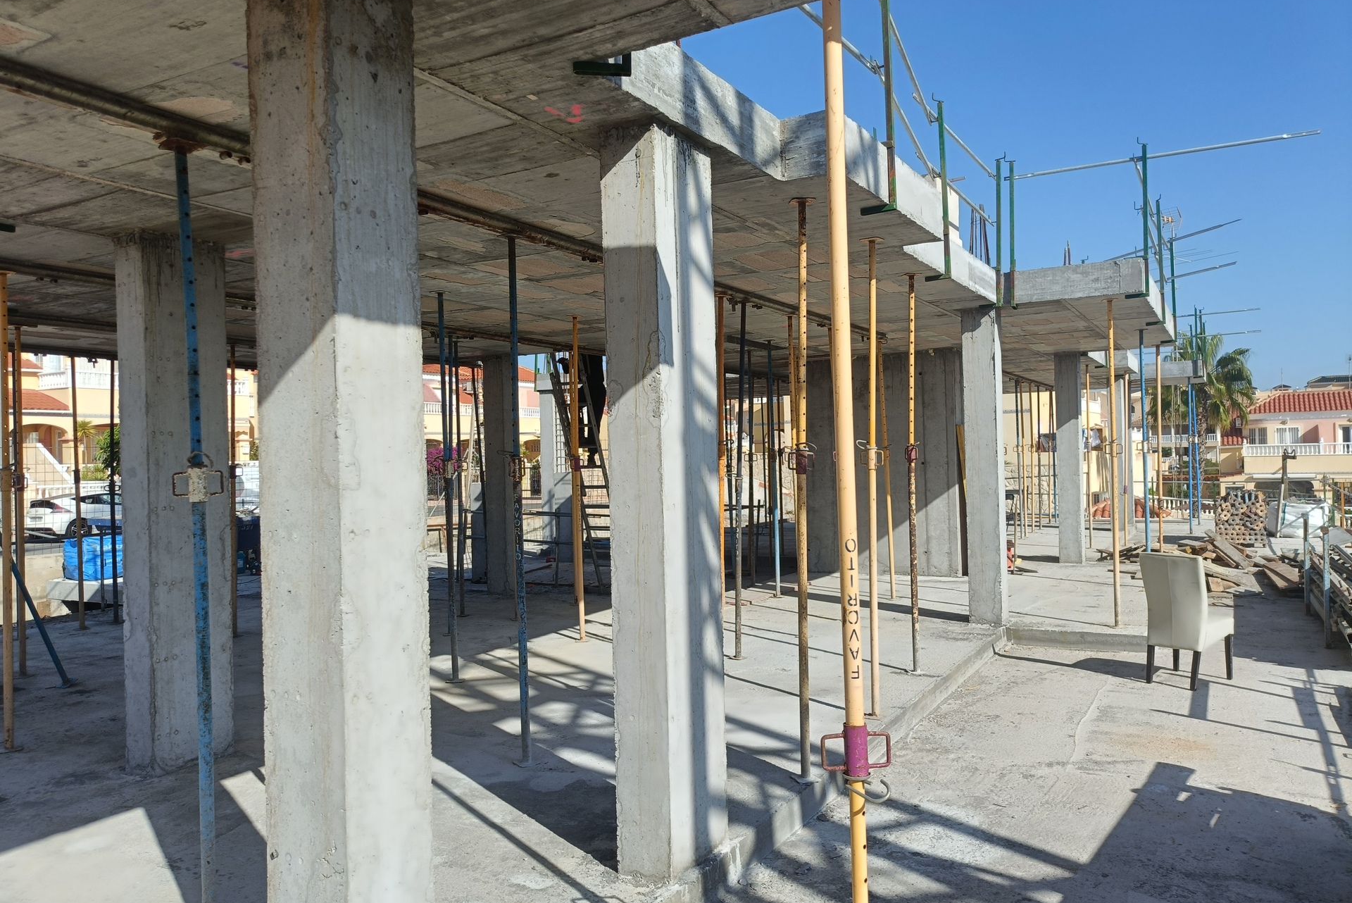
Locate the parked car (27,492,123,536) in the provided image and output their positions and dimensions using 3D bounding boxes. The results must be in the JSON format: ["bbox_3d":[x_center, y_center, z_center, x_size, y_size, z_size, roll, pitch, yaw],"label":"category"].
[{"bbox_3d":[-17.934,1.969,30.998,1.800,1.500,4.350,-2,0,29],"label":"parked car"}]

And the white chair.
[{"bbox_3d":[3.798,1.235,7.292,0.580,0.969,0.450,-1,0,-40],"label":"white chair"}]

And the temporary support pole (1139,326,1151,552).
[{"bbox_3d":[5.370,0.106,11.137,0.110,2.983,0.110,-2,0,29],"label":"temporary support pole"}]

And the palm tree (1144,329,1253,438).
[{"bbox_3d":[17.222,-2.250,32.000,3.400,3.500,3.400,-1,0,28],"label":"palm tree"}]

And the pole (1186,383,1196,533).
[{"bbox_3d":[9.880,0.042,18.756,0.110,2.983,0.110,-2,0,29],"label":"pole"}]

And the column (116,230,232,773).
[{"bbox_3d":[-2.795,0.263,5.460,0.254,2.895,0.467,-2,0,30],"label":"column"}]

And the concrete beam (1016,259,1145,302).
[{"bbox_3d":[3.526,-1.469,8.548,1.086,0.295,0.300,-2,0,30],"label":"concrete beam"}]

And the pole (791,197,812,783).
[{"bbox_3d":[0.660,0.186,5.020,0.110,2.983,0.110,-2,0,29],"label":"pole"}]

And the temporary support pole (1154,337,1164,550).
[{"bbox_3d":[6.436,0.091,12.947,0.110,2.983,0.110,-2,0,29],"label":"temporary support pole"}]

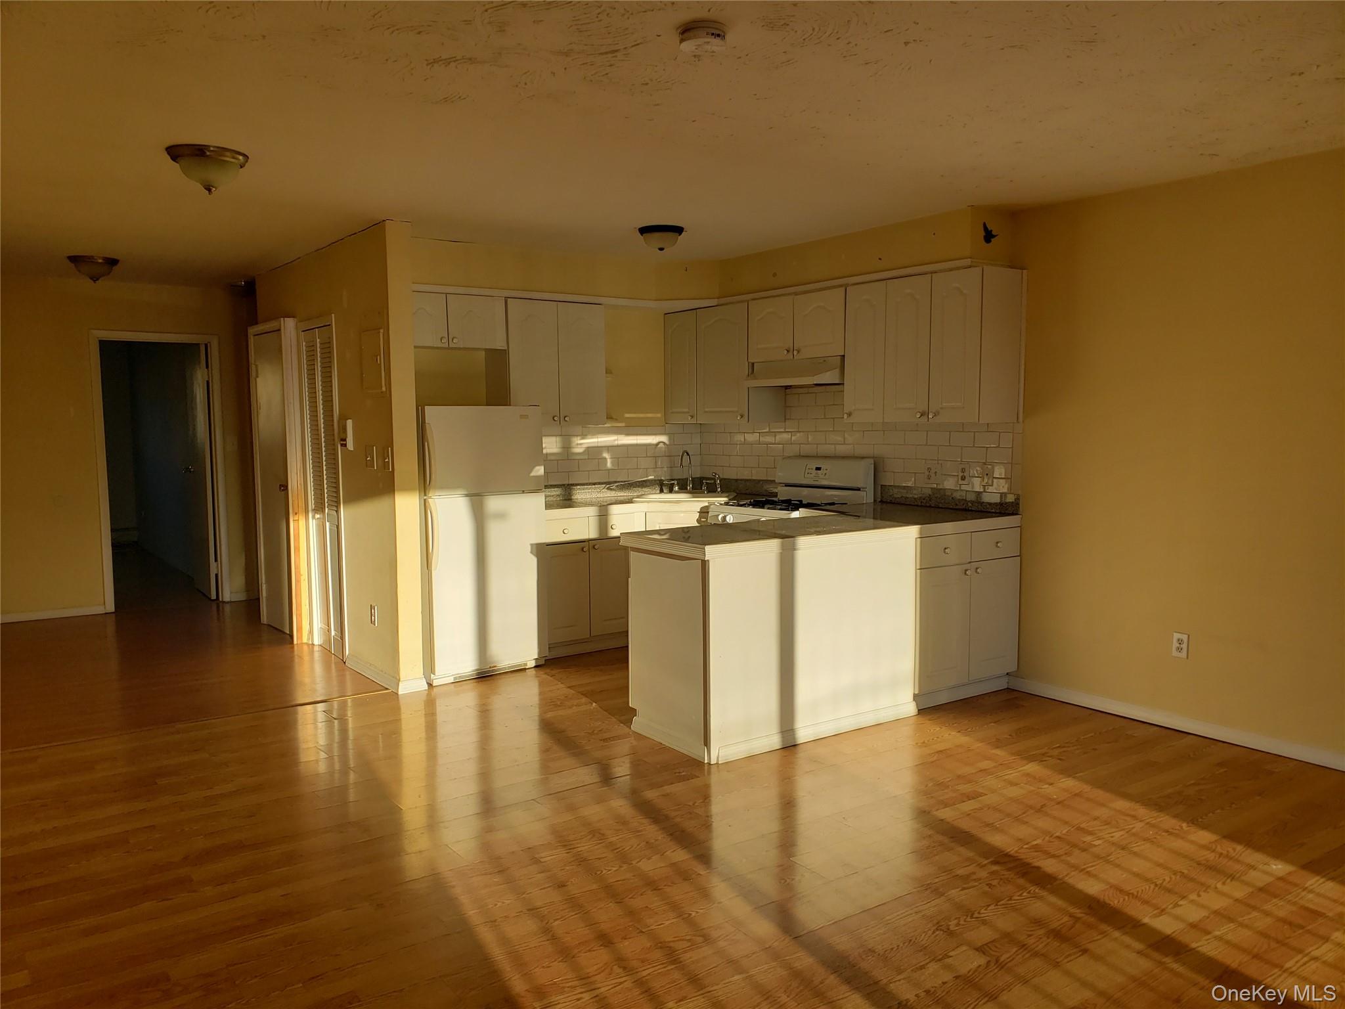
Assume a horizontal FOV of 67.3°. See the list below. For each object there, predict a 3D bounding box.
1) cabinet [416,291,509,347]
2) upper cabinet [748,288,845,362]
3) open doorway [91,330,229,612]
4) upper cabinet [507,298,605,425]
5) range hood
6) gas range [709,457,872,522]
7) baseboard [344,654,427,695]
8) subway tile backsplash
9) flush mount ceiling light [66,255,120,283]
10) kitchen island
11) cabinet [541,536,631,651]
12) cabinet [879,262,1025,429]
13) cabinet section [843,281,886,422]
[{"bbox_3d":[-1.354,-1.048,5.850,0.729,0.302,0.339,-4,5,-36],"label":"cabinet"},{"bbox_3d":[0.849,-1.063,6.086,0.317,0.388,0.842,-4,6,-36],"label":"upper cabinet"},{"bbox_3d":[-3.970,-0.256,7.859,0.878,2.120,0.127,-4,5,-36],"label":"open doorway"},{"bbox_3d":[-0.795,-0.881,6.358,0.682,0.757,0.312,-4,6,-36],"label":"upper cabinet"},{"bbox_3d":[0.797,-0.781,6.014,0.461,0.157,0.653,-4,5,-36],"label":"range hood"},{"bbox_3d":[0.691,0.321,6.045,0.688,1.174,0.774,-4,5,-36],"label":"gas range"},{"bbox_3d":[-1.602,0.925,5.639,0.173,0.072,0.824,-4,6,-36],"label":"baseboard"},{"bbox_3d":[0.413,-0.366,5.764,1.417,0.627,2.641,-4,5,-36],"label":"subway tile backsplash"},{"bbox_3d":[-3.621,-1.463,6.317,0.287,0.152,0.287,-4,5,-36],"label":"flush mount ceiling light"},{"bbox_3d":[0.778,0.548,4.852,2.039,0.917,0.596,-4,6,-36],"label":"kitchen island"},{"bbox_3d":[-0.683,0.507,6.330,0.611,0.646,0.642,-4,6,-36],"label":"cabinet"},{"bbox_3d":[1.444,-0.798,5.220,0.349,0.752,0.627,-4,5,-36],"label":"cabinet"},{"bbox_3d":[1.179,-0.833,5.599,0.327,0.753,0.289,-3,5,-36],"label":"cabinet section"}]

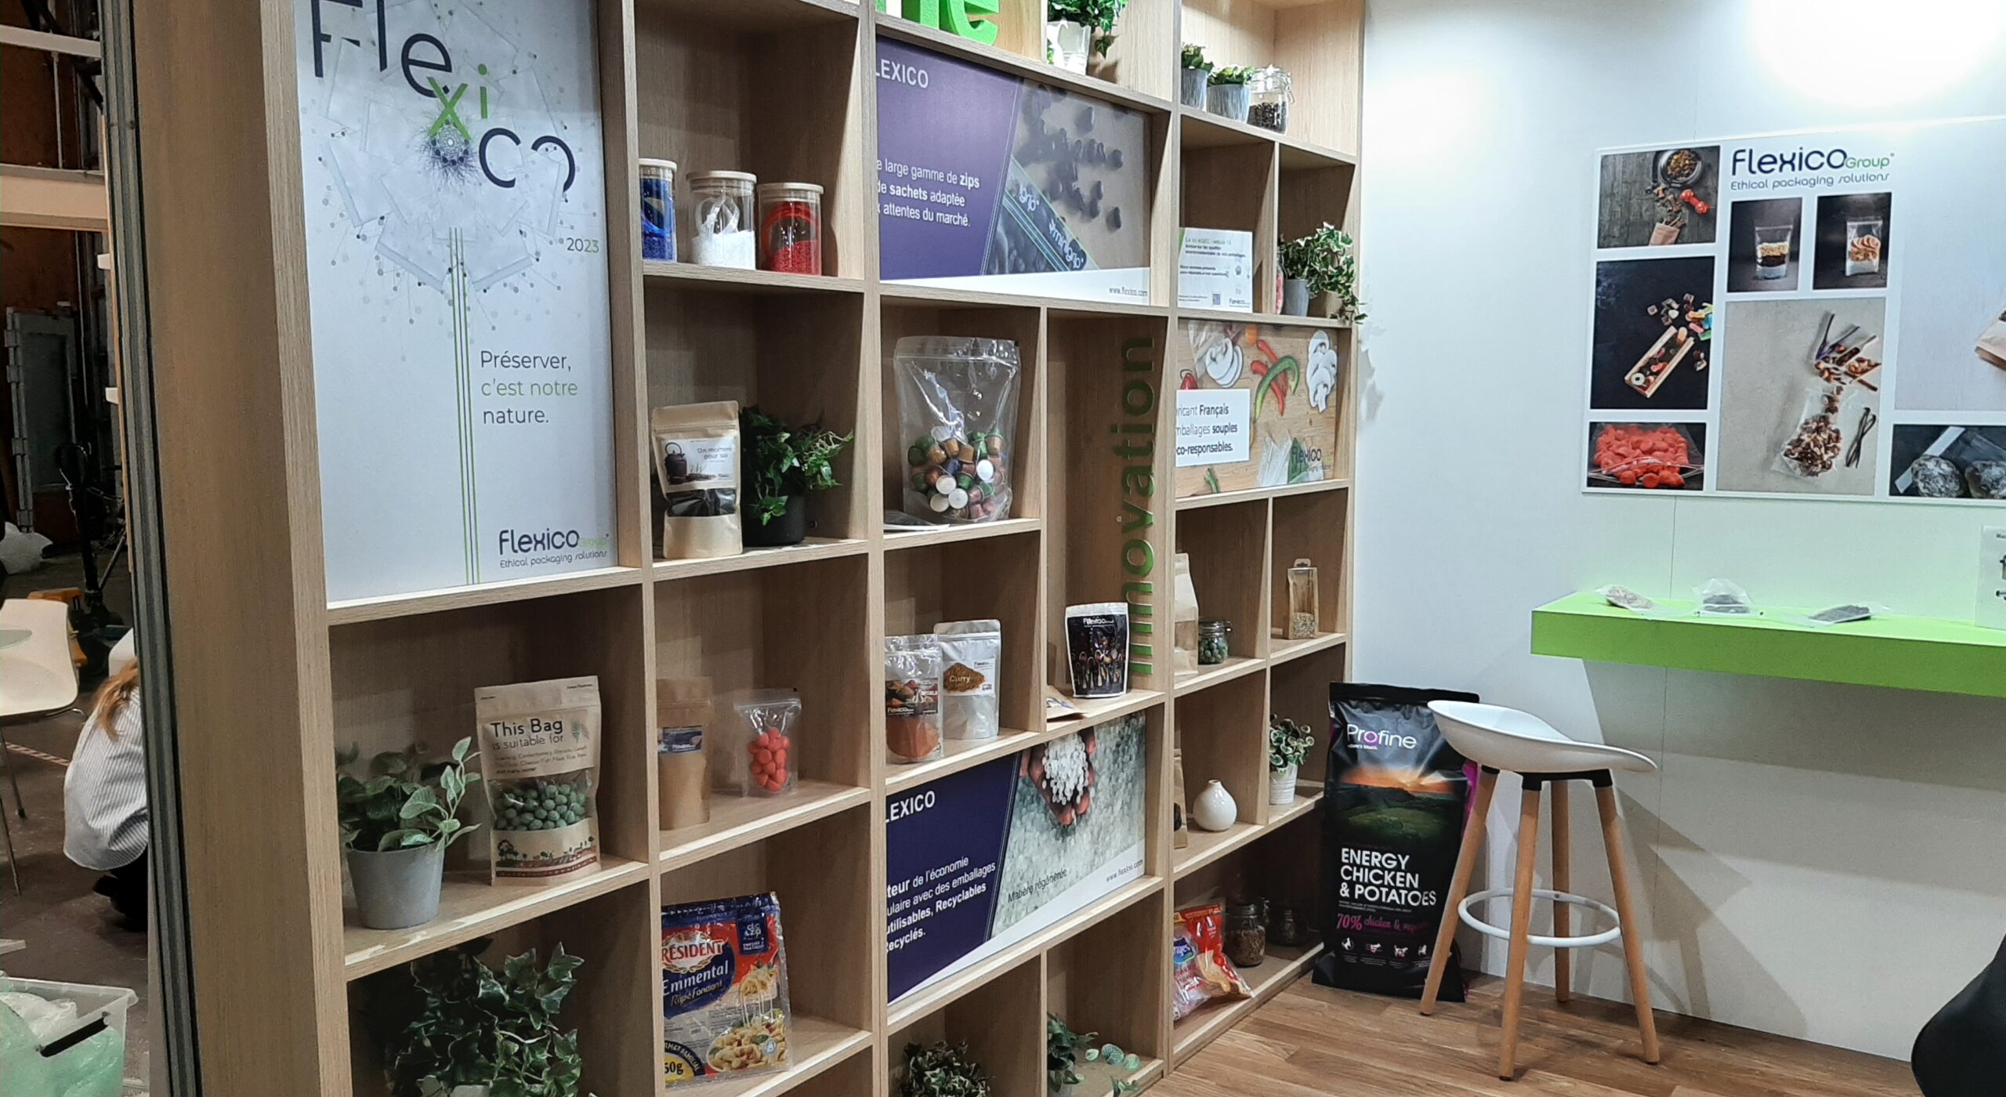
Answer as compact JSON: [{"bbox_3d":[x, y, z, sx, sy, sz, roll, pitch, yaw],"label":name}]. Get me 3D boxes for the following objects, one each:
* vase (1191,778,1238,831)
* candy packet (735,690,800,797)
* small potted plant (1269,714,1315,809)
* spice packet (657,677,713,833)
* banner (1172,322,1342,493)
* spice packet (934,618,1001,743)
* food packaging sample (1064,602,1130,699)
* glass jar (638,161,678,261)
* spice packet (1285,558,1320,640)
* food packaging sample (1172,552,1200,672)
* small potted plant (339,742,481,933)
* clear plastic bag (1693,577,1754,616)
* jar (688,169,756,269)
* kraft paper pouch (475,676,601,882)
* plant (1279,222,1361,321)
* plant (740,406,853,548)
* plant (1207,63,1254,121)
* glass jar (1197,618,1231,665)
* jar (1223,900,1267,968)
[{"bbox_3d":[0.515,0.619,3.651,0.107,0.117,0.107,0,6,0],"label":"vase"},{"bbox_3d":[-0.390,0.327,2.507,0.109,0.170,0.051,-2,7,-20],"label":"candy packet"},{"bbox_3d":[0.711,0.542,3.885,0.155,0.228,0.155,0,6,0],"label":"small potted plant"},{"bbox_3d":[-0.505,0.304,2.240,0.132,0.224,0.068,-2,6,-18],"label":"spice packet"},{"bbox_3d":[0.613,-0.335,3.604,0.010,0.397,0.914,4,8,36],"label":"banner"},{"bbox_3d":[-0.066,0.247,2.848,0.127,0.221,0.065,-2,6,-15],"label":"spice packet"},{"bbox_3d":[0.209,0.222,3.290,0.161,0.198,0.058,-3,7,-26],"label":"food packaging sample"},{"bbox_3d":[-0.520,-0.477,2.164,0.101,0.150,0.101,4,8,36],"label":"glass jar"},{"bbox_3d":[0.781,0.131,3.938,0.068,0.206,0.045,0,6,-2],"label":"spice packet"},{"bbox_3d":[0.383,0.149,3.472,0.120,0.278,0.070,-5,8,-36],"label":"food packaging sample"},{"bbox_3d":[-0.779,0.357,1.938,0.188,0.228,0.193,4,8,36],"label":"small potted plant"},{"bbox_3d":[1.617,0.109,3.376,0.130,0.066,0.140,4,7,36],"label":"clear plastic bag"},{"bbox_3d":[-0.426,-0.492,2.294,0.101,0.150,0.101,0,6,0],"label":"jar"},{"bbox_3d":[-0.629,0.313,2.051,0.162,0.265,0.075,-4,7,-30],"label":"kraft paper pouch"},{"bbox_3d":[0.801,-0.691,3.823,0.180,0.250,0.200,4,7,36],"label":"plant"},{"bbox_3d":[-0.351,-0.119,2.410,0.175,0.219,0.175,4,8,36],"label":"plant"},{"bbox_3d":[0.530,-1.049,3.534,0.103,0.140,0.103,0,6,0],"label":"plant"},{"bbox_3d":[0.495,0.222,3.602,0.092,0.098,0.092,0,6,0],"label":"glass jar"},{"bbox_3d":[0.629,0.994,3.906,0.112,0.156,0.112,0,6,0],"label":"jar"}]

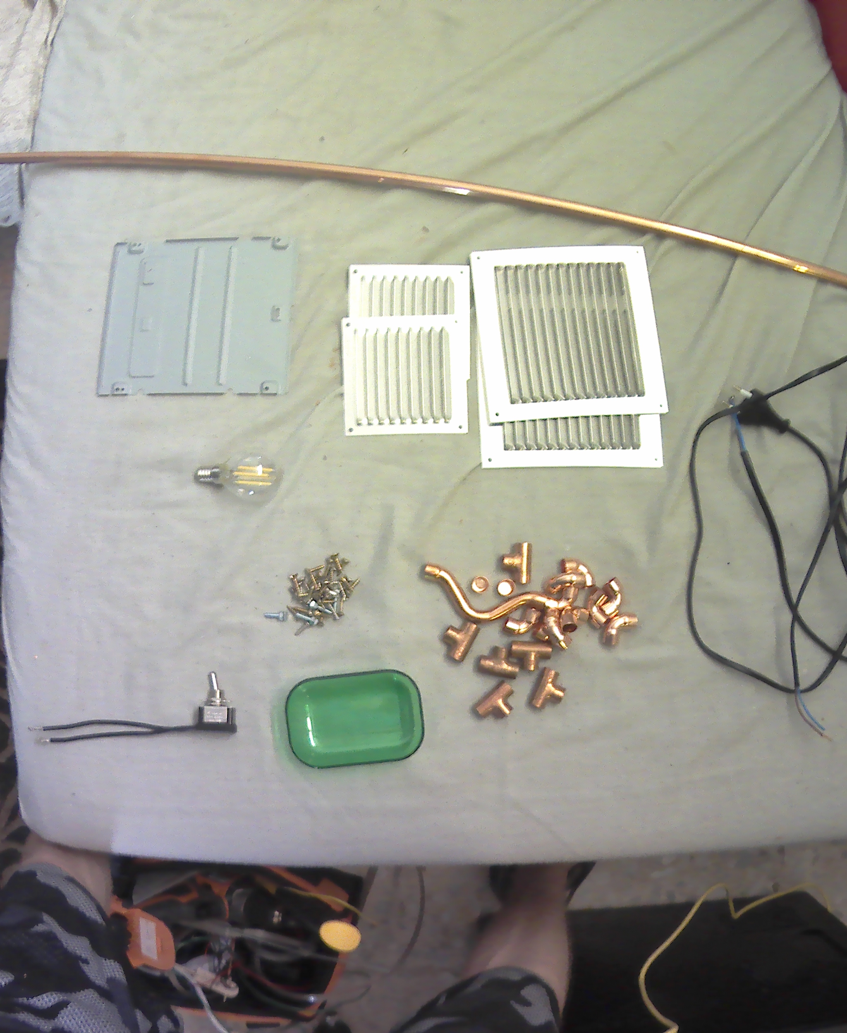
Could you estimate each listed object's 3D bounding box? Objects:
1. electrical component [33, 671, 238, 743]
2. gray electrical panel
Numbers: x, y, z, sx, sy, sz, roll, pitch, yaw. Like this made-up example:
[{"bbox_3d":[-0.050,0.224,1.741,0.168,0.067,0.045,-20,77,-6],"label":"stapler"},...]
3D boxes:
[{"bbox_3d":[-0.256,0.169,0.637,0.182,0.018,0.064,1,83,-1],"label":"electrical component"},{"bbox_3d":[-0.211,-0.186,0.671,0.174,0.011,0.150,2,81,3],"label":"gray electrical panel"}]

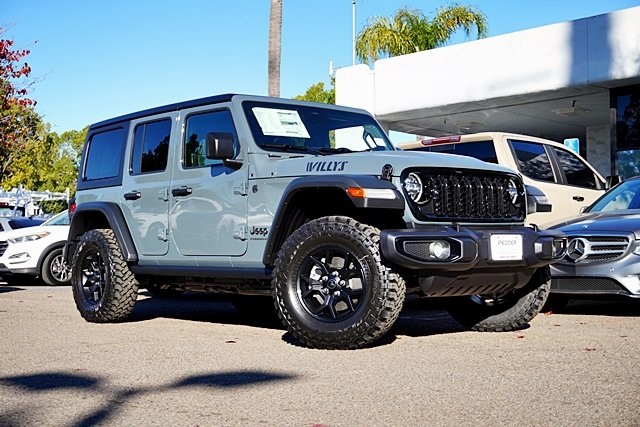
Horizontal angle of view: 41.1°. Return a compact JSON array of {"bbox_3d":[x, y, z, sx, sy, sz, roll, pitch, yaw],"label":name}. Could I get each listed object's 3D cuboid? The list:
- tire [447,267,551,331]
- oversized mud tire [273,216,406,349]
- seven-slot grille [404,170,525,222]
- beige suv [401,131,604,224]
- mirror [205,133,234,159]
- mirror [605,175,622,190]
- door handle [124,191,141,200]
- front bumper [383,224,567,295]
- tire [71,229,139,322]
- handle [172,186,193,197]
[{"bbox_3d":[1.304,0.467,6.410,0.824,0.824,0.275,-2,-3,27],"label":"tire"},{"bbox_3d":[0.114,0.433,5.337,0.824,0.824,0.275,-2,-3,25],"label":"oversized mud tire"},{"bbox_3d":[0.985,-0.119,5.586,1.220,0.370,0.120,2,-3,-42],"label":"seven-slot grille"},{"bbox_3d":[2.009,0.089,10.226,5.500,1.900,1.960,2,-4,-45],"label":"beige suv"},{"bbox_3d":[-0.708,-0.476,6.071,0.190,0.185,0.120,2,-3,-42],"label":"mirror"},{"bbox_3d":[3.542,-0.374,10.300,0.130,0.200,0.230,2,-4,-45],"label":"mirror"},{"bbox_3d":[-1.590,-0.150,7.240,0.065,0.060,0.205,2,-3,-42],"label":"door handle"},{"bbox_3d":[1.029,0.303,5.523,1.700,0.440,0.380,2,-3,-42],"label":"front bumper"},{"bbox_3d":[-1.901,0.552,7.567,0.275,0.824,0.824,2,-3,-42],"label":"tire"},{"bbox_3d":[-1.074,-0.170,6.669,0.065,0.060,0.205,2,-3,-42],"label":"handle"}]

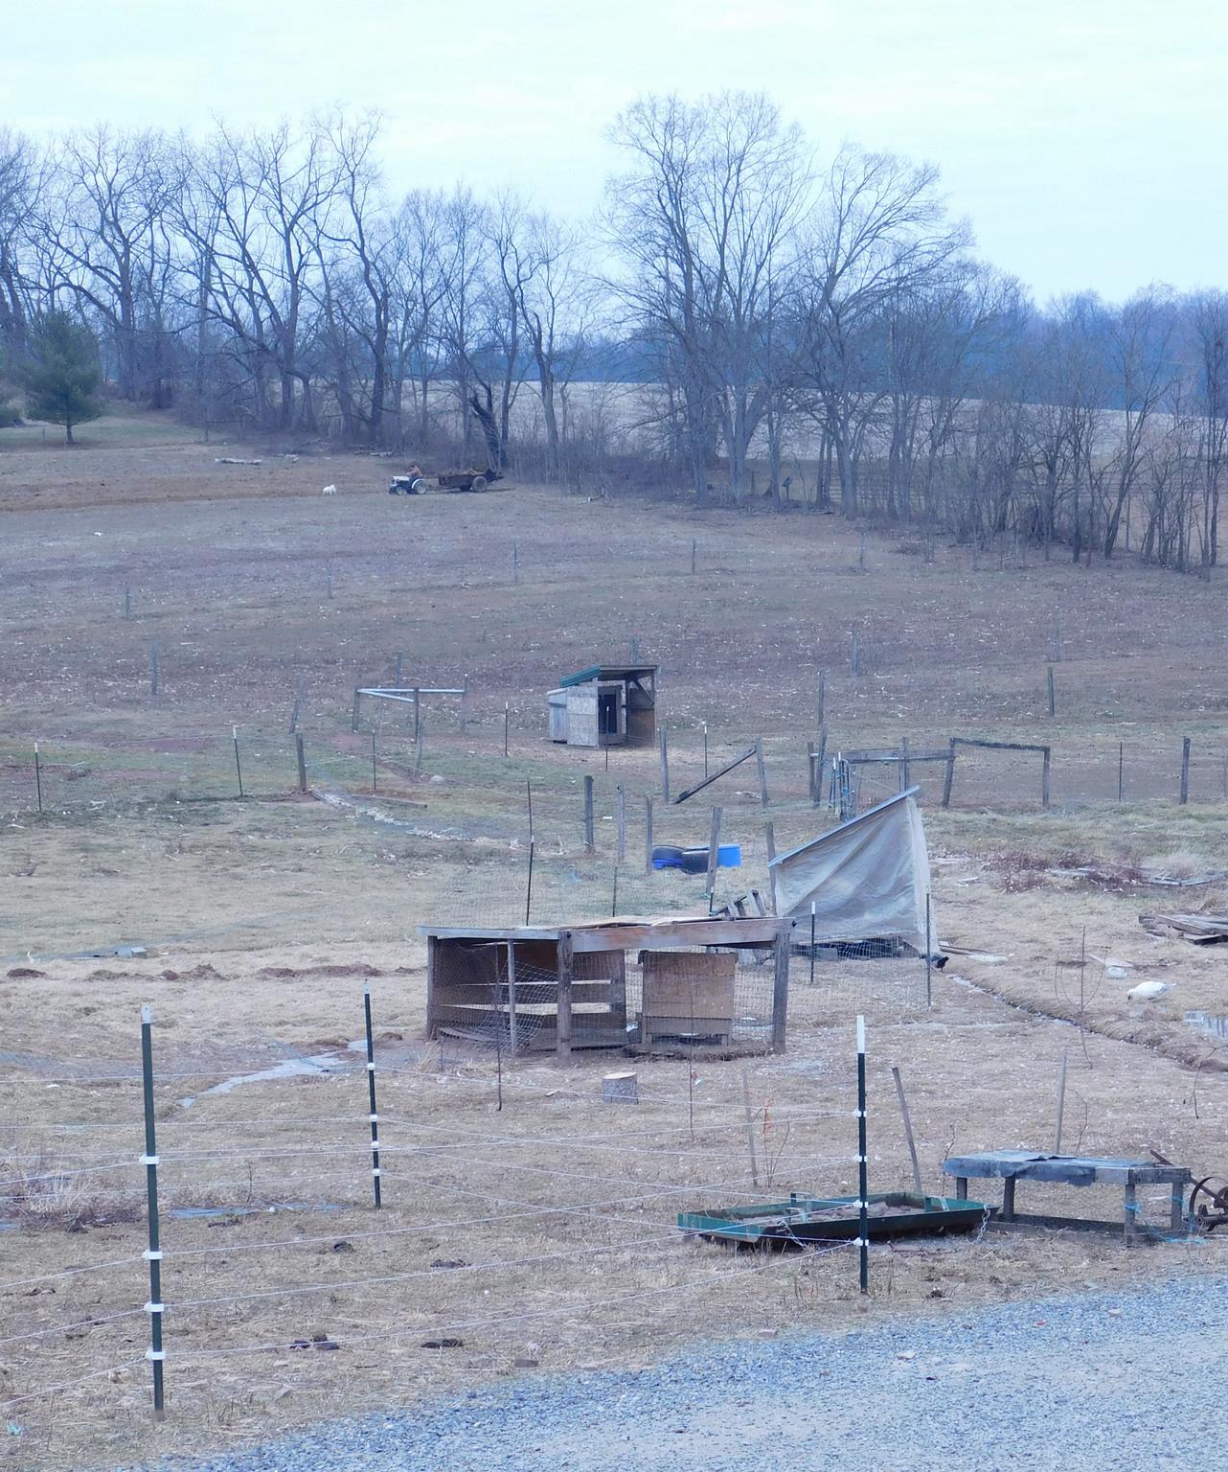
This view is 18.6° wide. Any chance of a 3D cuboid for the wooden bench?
[{"bbox_3d":[2.647,2.697,21.900,1.250,0.460,0.680,1,1,29],"label":"wooden bench"}]

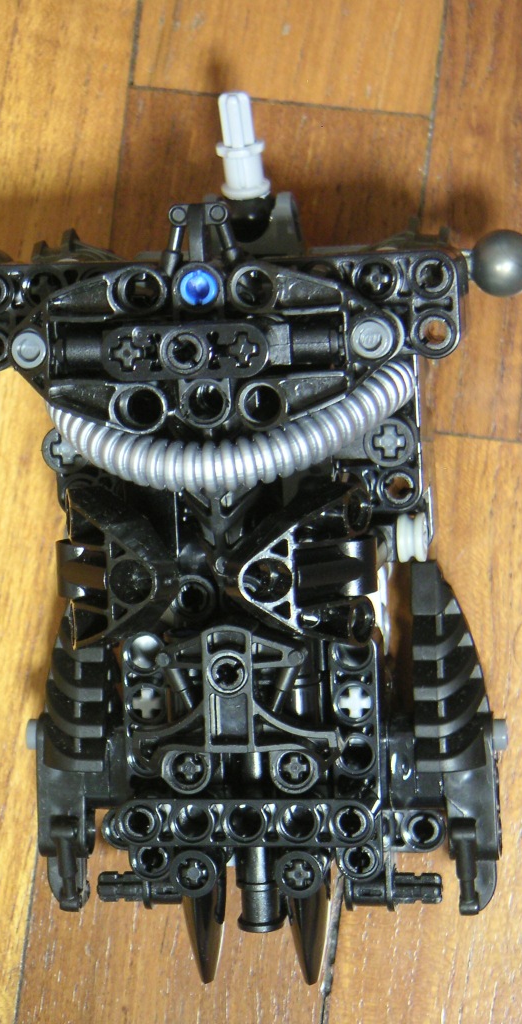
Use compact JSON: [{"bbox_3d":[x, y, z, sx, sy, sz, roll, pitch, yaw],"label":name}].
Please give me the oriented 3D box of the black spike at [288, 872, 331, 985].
[{"bbox_3d":[0.007,0.062,0.446,0.007,0.007,0.023,-2,93,8],"label":"black spike"}]

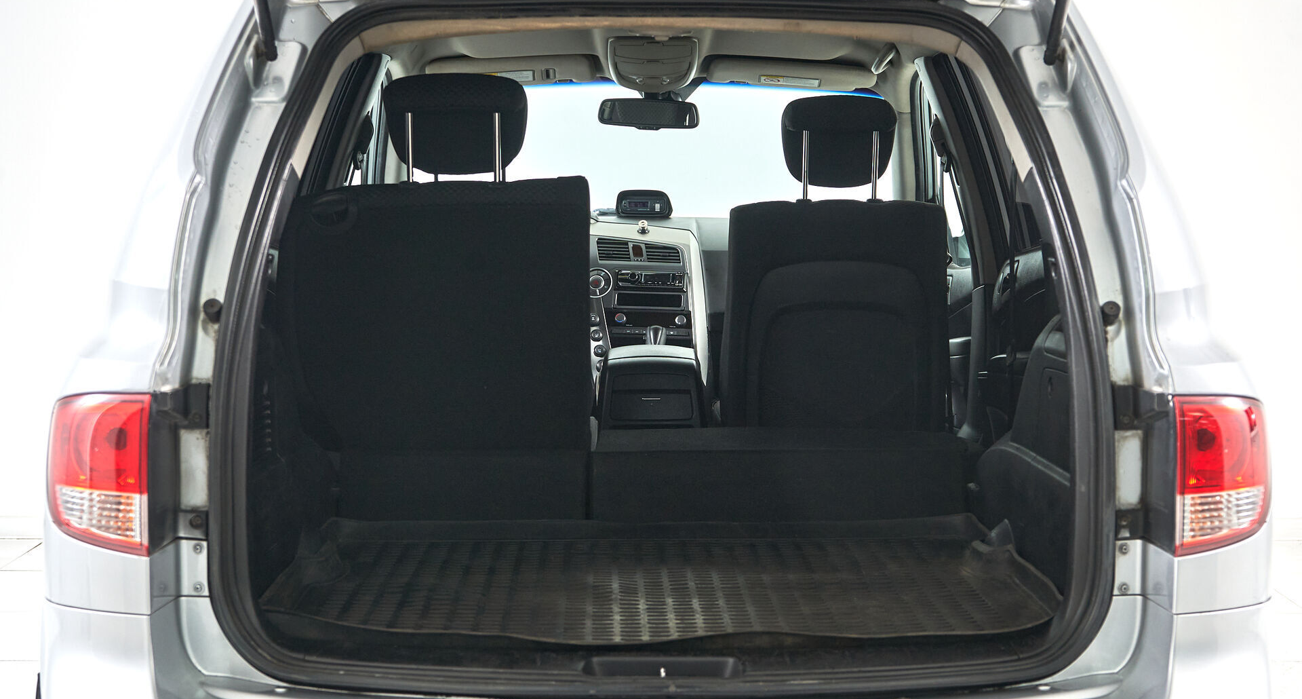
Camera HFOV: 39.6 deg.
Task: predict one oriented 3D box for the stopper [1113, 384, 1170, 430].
[{"bbox_3d":[0.575,0.067,2.120,0.060,0.055,0.070,0,6,-1],"label":"stopper"}]

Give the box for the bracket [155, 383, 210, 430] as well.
[{"bbox_3d":[-0.549,0.067,2.120,0.060,0.055,0.070,0,6,-1],"label":"bracket"}]

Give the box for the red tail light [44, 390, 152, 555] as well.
[{"bbox_3d":[-0.642,0.149,2.104,0.155,0.185,0.160,0,6,-1],"label":"red tail light"}]

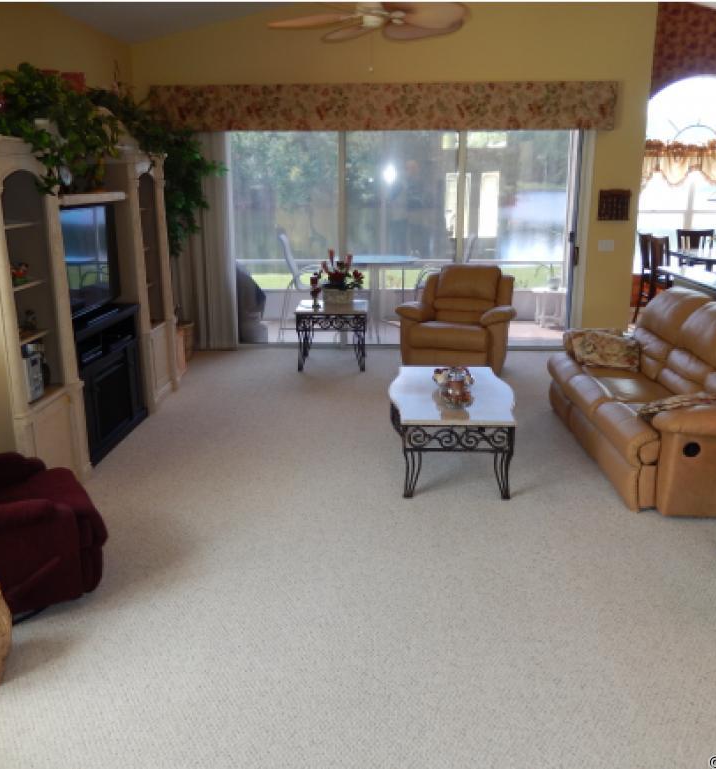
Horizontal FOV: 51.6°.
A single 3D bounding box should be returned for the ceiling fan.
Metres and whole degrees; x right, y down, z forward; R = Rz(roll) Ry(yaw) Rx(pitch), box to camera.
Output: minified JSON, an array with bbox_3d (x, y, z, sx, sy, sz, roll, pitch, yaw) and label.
[{"bbox_3d":[0.072,-2.426,4.671,1.320,0.400,1.320,0,14,2],"label":"ceiling fan"}]

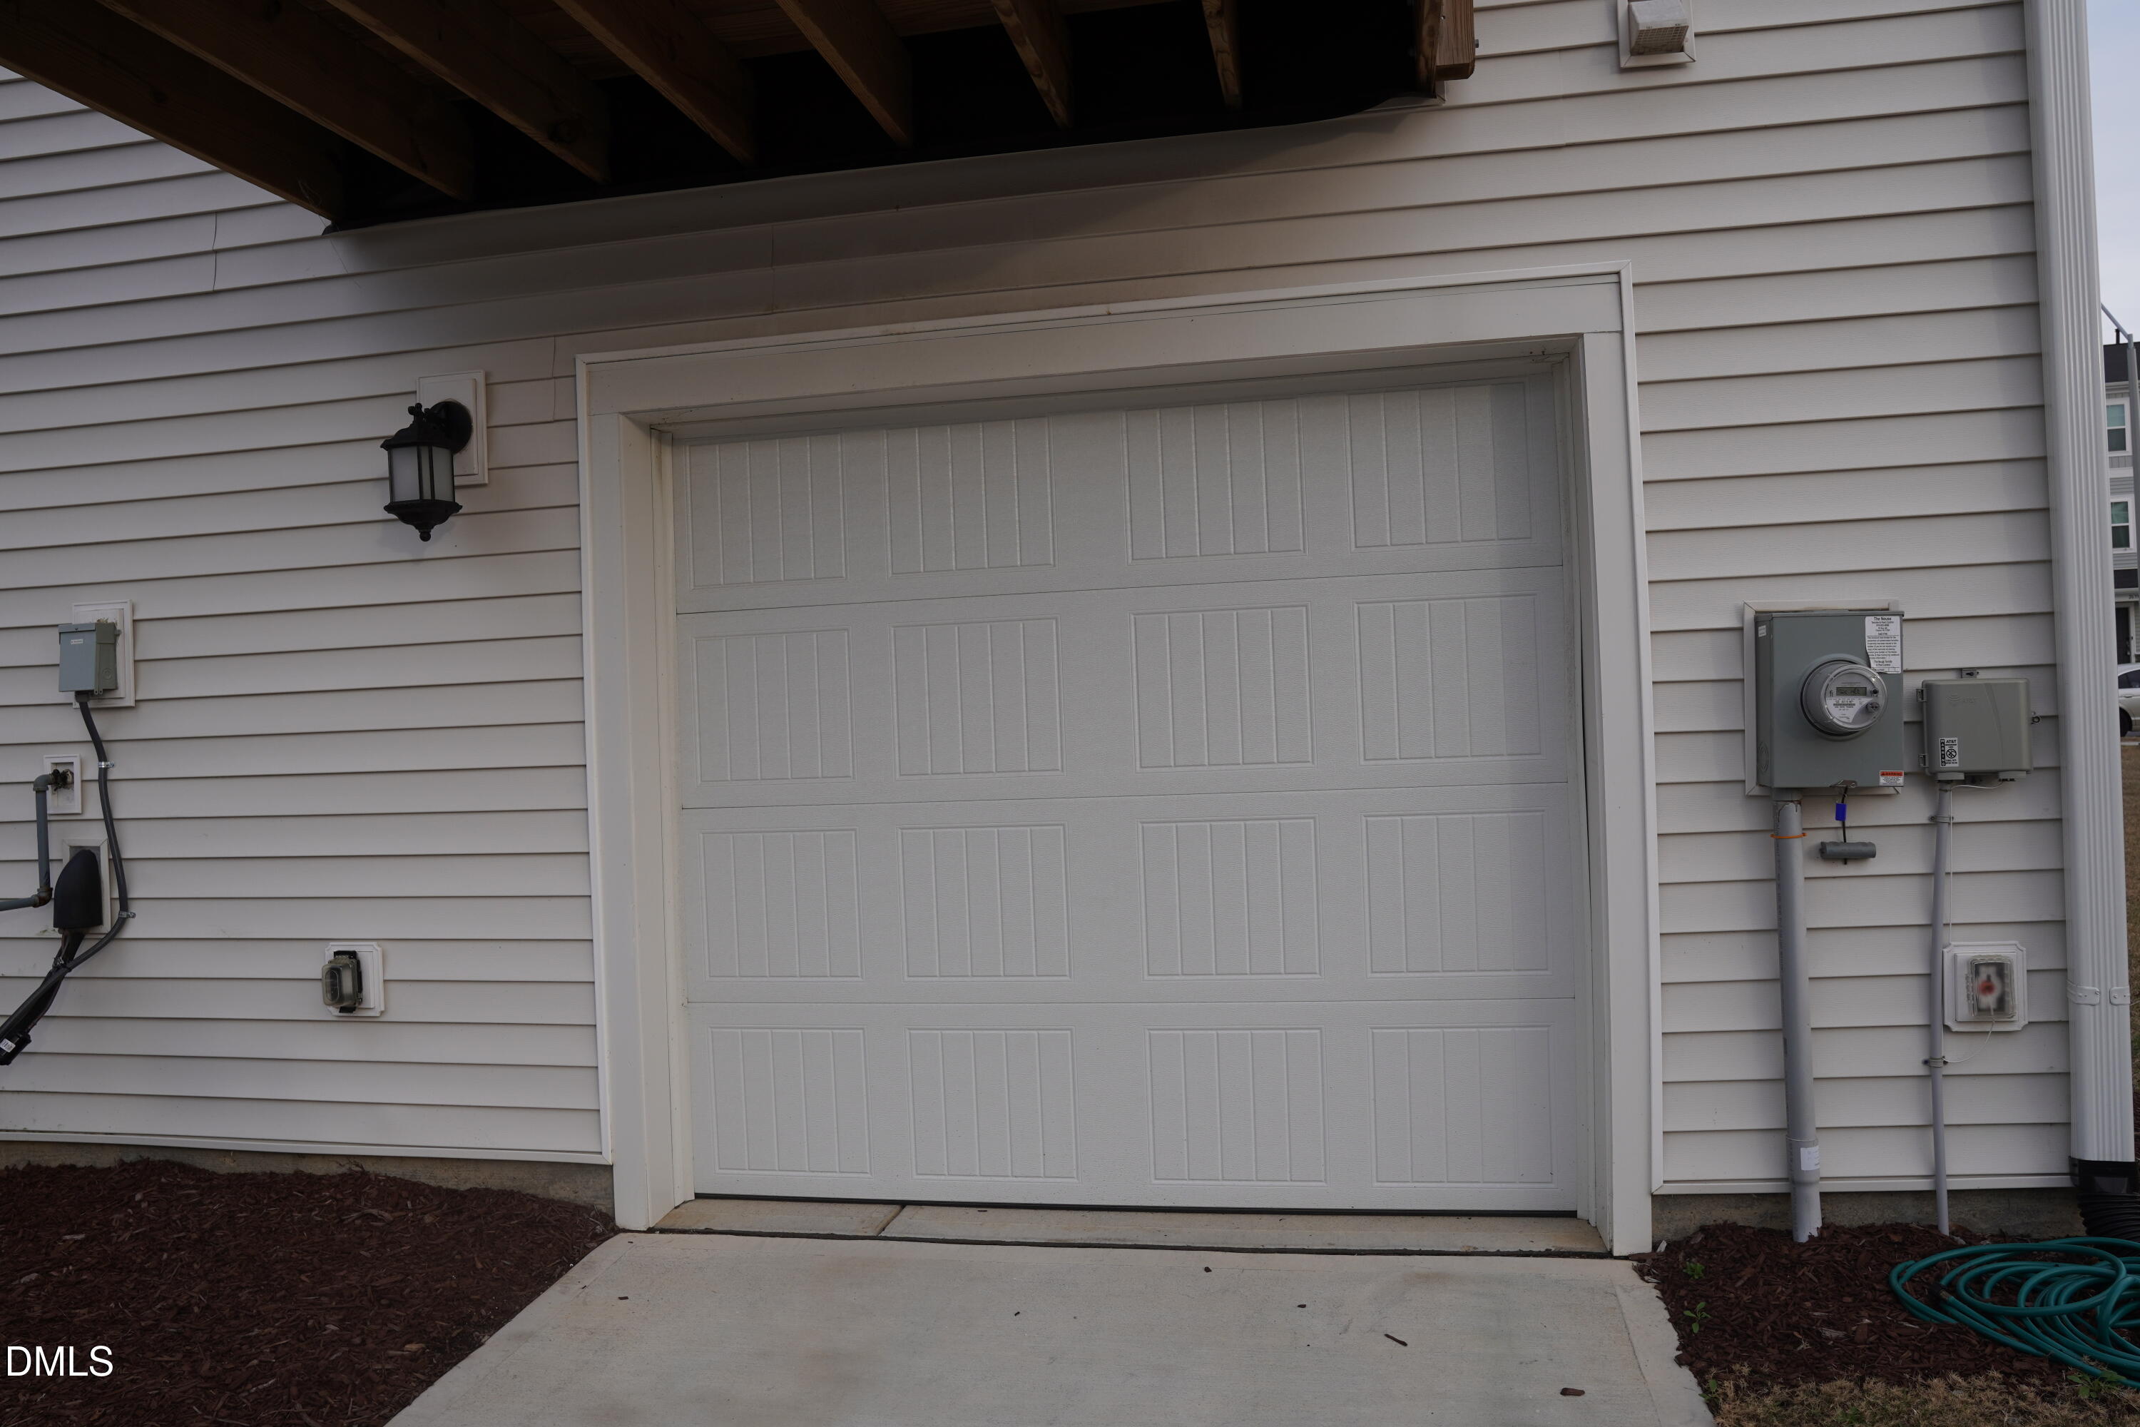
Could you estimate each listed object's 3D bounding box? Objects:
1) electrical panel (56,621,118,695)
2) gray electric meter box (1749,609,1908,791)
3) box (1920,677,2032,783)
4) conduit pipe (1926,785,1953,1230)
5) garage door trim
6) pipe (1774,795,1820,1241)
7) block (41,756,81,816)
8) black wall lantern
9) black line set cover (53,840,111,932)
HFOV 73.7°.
[{"bbox_3d":[-2.757,-0.153,4.009,0.116,0.187,0.070,-2,0,10],"label":"electrical panel"},{"bbox_3d":[1.692,-0.030,3.154,0.269,0.392,0.230,-2,0,10],"label":"gray electric meter box"},{"bbox_3d":[2.016,0.034,3.178,0.187,0.217,0.090,-2,0,10],"label":"box"},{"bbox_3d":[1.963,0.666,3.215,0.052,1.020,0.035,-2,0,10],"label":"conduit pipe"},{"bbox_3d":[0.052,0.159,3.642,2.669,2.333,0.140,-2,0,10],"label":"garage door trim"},{"bbox_3d":[1.649,0.690,3.225,0.066,1.009,0.065,-2,0,10],"label":"pipe"},{"bbox_3d":[-2.895,0.207,4.081,0.124,0.164,0.030,-2,0,10],"label":"block"},{"bbox_3d":[-1.696,-0.645,3.737,0.210,0.393,0.230,-2,0,10],"label":"black wall lantern"},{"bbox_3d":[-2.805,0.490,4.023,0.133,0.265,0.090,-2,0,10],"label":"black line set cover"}]

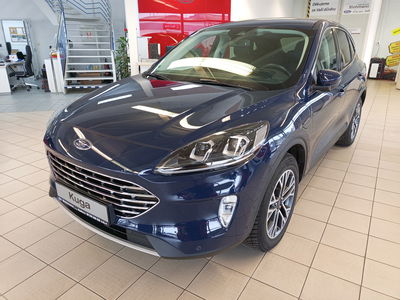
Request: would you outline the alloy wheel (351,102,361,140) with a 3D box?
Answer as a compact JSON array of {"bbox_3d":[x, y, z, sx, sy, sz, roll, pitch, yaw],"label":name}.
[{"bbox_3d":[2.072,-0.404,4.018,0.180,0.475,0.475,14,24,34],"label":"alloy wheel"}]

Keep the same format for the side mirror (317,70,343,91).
[{"bbox_3d":[0.944,-0.502,2.105,0.195,0.150,0.145,14,24,34],"label":"side mirror"}]

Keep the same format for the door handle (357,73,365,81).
[{"bbox_3d":[1.946,-0.885,3.493,0.055,0.050,0.210,14,24,34],"label":"door handle"}]

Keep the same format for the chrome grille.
[{"bbox_3d":[-0.663,0.179,1.726,1.060,0.250,0.150,14,24,34],"label":"chrome grille"}]

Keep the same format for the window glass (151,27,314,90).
[{"bbox_3d":[0.243,-0.880,2.656,1.430,0.130,1.030,14,55,34],"label":"window glass"}]

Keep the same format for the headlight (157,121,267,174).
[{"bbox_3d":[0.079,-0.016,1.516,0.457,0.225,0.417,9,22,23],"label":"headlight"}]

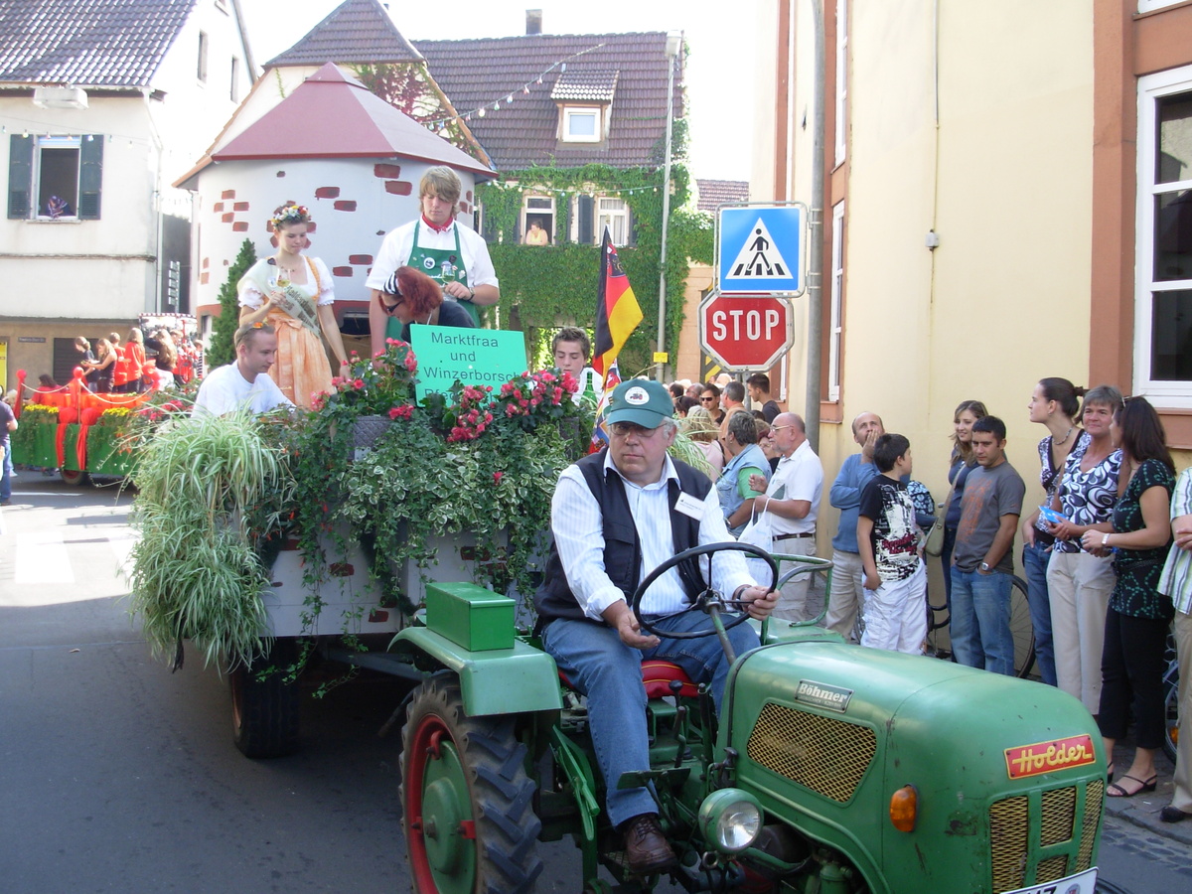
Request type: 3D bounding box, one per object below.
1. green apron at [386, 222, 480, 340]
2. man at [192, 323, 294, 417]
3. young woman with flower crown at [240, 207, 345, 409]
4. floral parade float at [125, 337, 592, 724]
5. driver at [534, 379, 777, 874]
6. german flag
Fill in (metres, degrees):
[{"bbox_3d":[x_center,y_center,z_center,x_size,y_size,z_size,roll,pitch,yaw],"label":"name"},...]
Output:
[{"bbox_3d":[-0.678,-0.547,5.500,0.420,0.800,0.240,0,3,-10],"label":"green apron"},{"bbox_3d":[-1.516,0.030,5.650,0.540,1.150,0.480,2,3,30],"label":"man"},{"bbox_3d":[-1.415,-0.277,6.100,0.520,1.700,0.450,0,3,-14],"label":"young woman with flower crown"},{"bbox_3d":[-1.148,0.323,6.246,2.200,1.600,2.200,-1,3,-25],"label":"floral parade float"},{"bbox_3d":[0.143,0.441,3.580,0.660,1.249,0.820,0,3,-22],"label":"driver"},{"bbox_3d":[0.090,-0.632,5.800,0.230,0.680,0.140,0,3,-10],"label":"german flag"}]

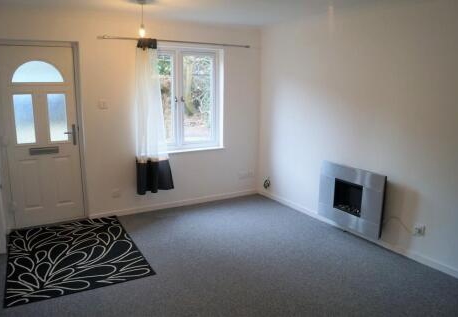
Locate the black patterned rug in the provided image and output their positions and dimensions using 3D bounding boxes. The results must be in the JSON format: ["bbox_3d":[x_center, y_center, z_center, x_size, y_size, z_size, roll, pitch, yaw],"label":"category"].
[{"bbox_3d":[-1.502,0.884,3.465,1.120,0.012,1.660,-5,12,-28],"label":"black patterned rug"}]

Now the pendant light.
[{"bbox_3d":[-0.874,-1.398,3.605,0.065,0.345,0.065,-5,12,-28],"label":"pendant light"}]

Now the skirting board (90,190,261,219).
[{"bbox_3d":[-0.600,0.606,4.875,2.450,0.070,0.020,-5,12,-28],"label":"skirting board"}]

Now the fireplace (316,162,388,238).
[{"bbox_3d":[1.311,0.413,3.809,0.110,0.640,0.830,-5,12,-28],"label":"fireplace"}]

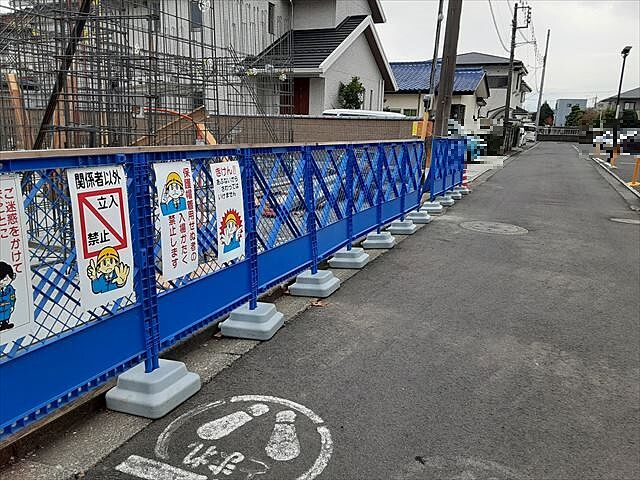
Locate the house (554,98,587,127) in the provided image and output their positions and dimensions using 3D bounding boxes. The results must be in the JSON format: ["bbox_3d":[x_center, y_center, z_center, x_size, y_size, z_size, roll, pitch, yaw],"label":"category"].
[{"bbox_3d":[50.991,-24.689,102.039,5.600,7.427,6.500,6,14,24],"label":"house"}]

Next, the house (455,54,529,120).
[{"bbox_3d":[11.947,-11.061,40.083,8.000,7.400,8.500,6,14,24],"label":"house"}]

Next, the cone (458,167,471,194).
[{"bbox_3d":[3.590,-1.540,12.329,0.380,0.700,0.380,6,14,24],"label":"cone"}]

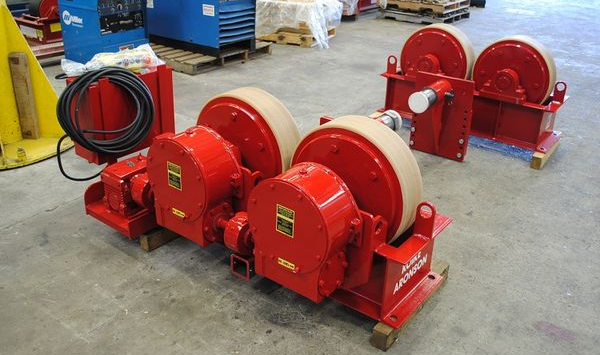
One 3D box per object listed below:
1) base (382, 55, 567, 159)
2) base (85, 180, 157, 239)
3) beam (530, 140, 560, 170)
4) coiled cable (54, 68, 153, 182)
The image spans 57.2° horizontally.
[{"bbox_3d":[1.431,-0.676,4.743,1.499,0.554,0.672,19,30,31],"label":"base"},{"bbox_3d":[-0.973,0.140,3.158,0.408,0.180,0.328,20,30,32],"label":"base"},{"bbox_3d":[2.007,-0.218,4.474,0.084,0.084,0.647,19,30,31],"label":"beam"},{"bbox_3d":[-1.055,-0.293,2.984,0.490,0.580,0.130,-17,31,-34],"label":"coiled cable"}]

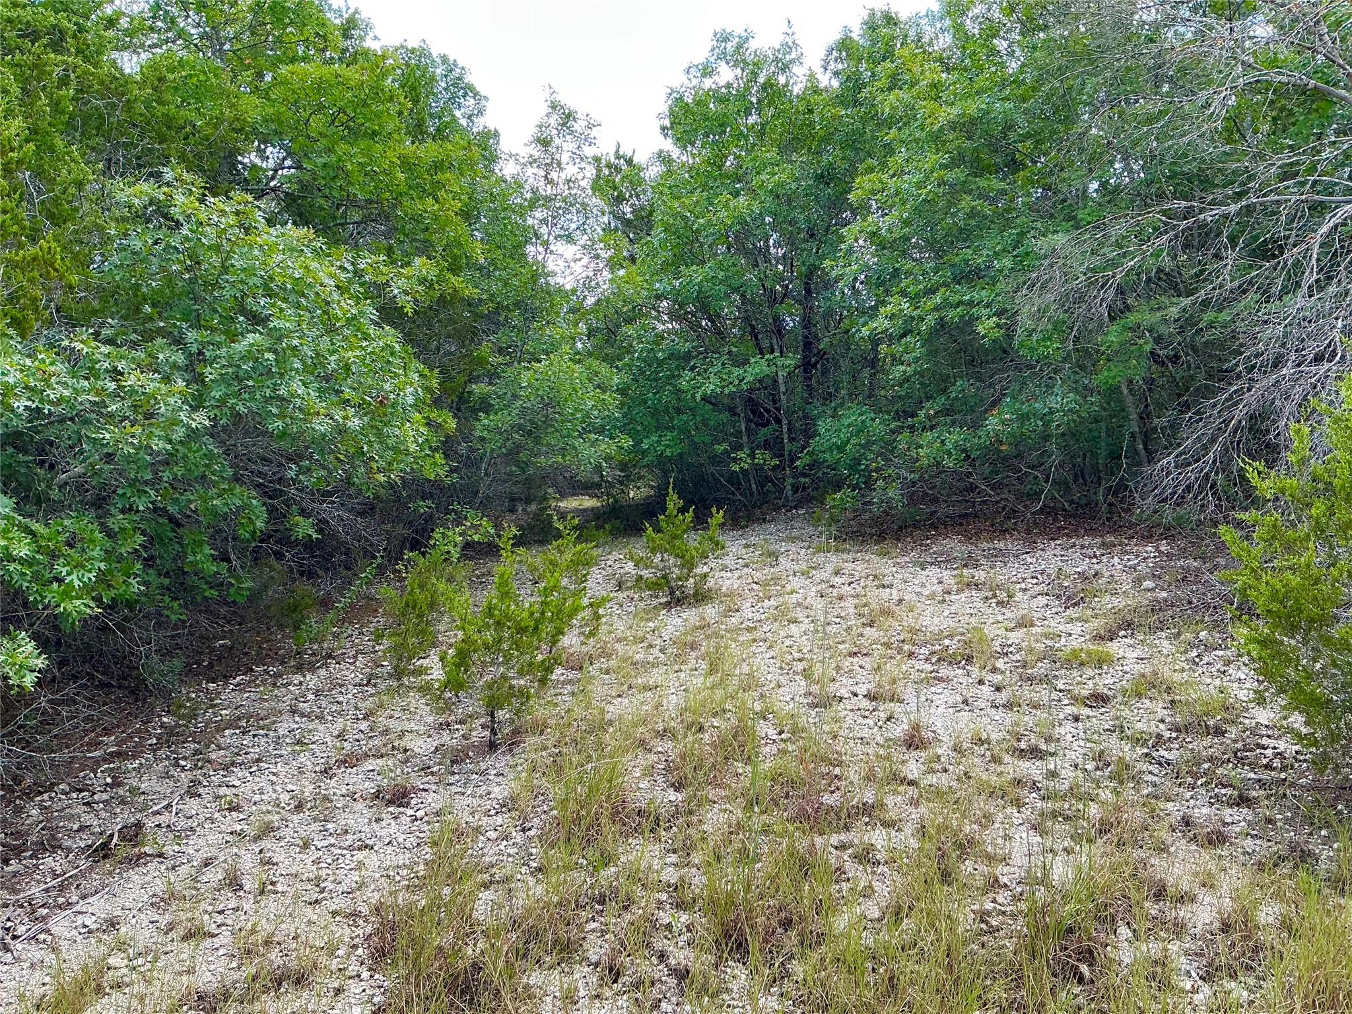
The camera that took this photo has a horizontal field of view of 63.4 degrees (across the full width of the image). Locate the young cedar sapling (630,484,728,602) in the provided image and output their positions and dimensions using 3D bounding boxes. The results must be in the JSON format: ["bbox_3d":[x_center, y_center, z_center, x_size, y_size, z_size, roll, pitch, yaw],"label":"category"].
[{"bbox_3d":[0.005,0.365,10.800,0.960,1.200,0.900,0,3,0],"label":"young cedar sapling"}]

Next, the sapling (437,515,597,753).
[{"bbox_3d":[-0.912,0.742,6.400,0.940,1.330,0.920,0,3,0],"label":"sapling"}]

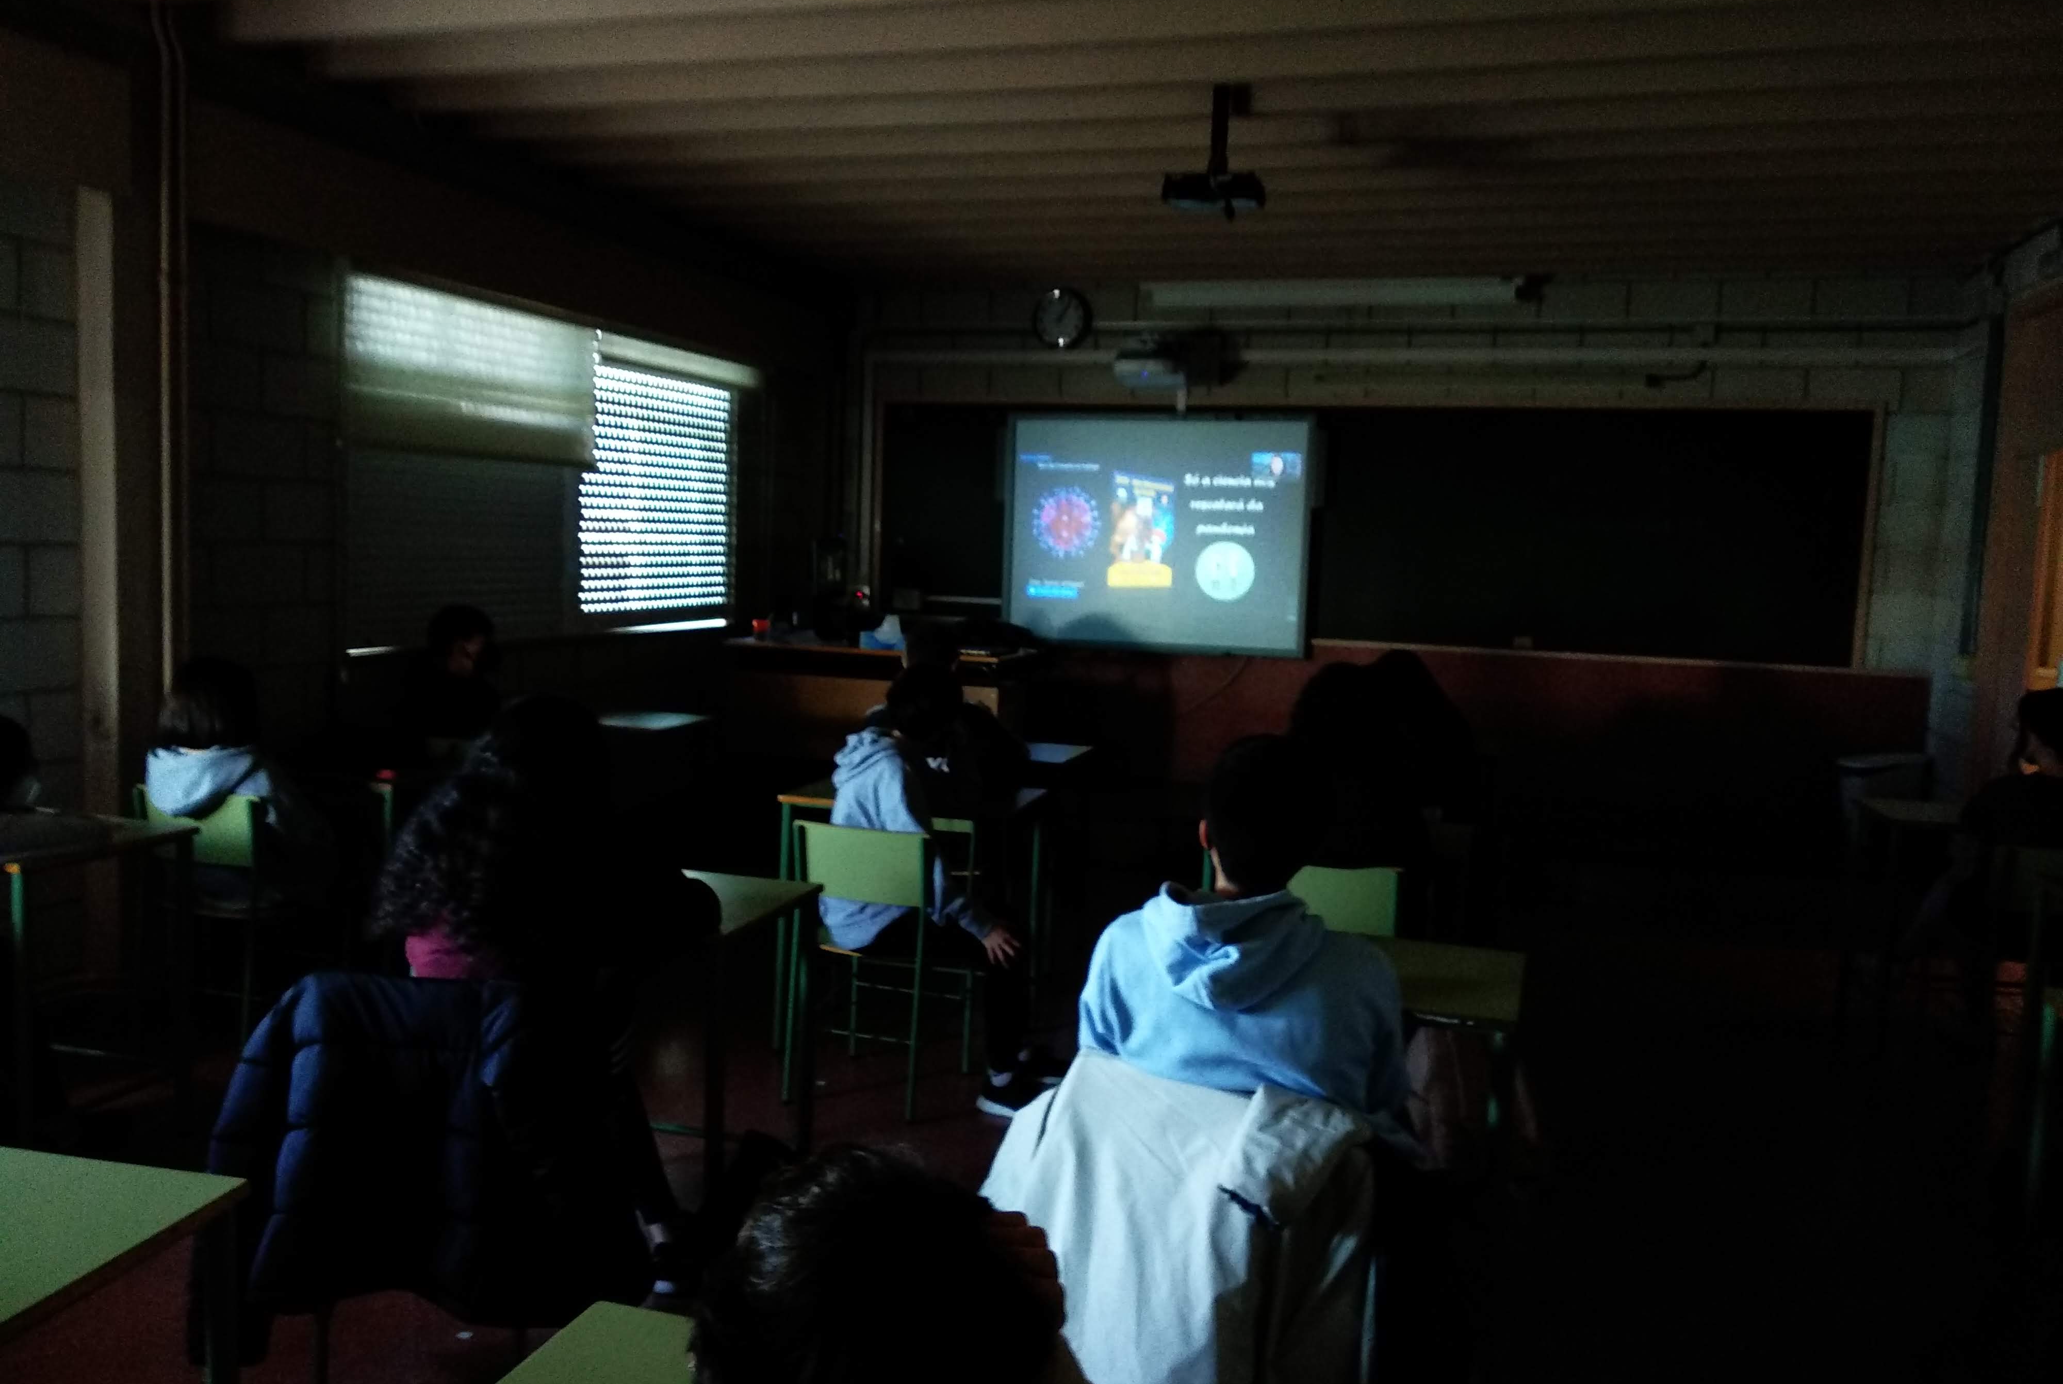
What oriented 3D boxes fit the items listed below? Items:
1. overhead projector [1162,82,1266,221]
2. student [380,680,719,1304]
[{"bbox_3d":[0.546,-1.576,4.552,0.320,0.390,0.270,4,6,18],"label":"overhead projector"},{"bbox_3d":[-0.920,0.616,2.997,0.520,1.250,0.720,6,7,33],"label":"student"}]

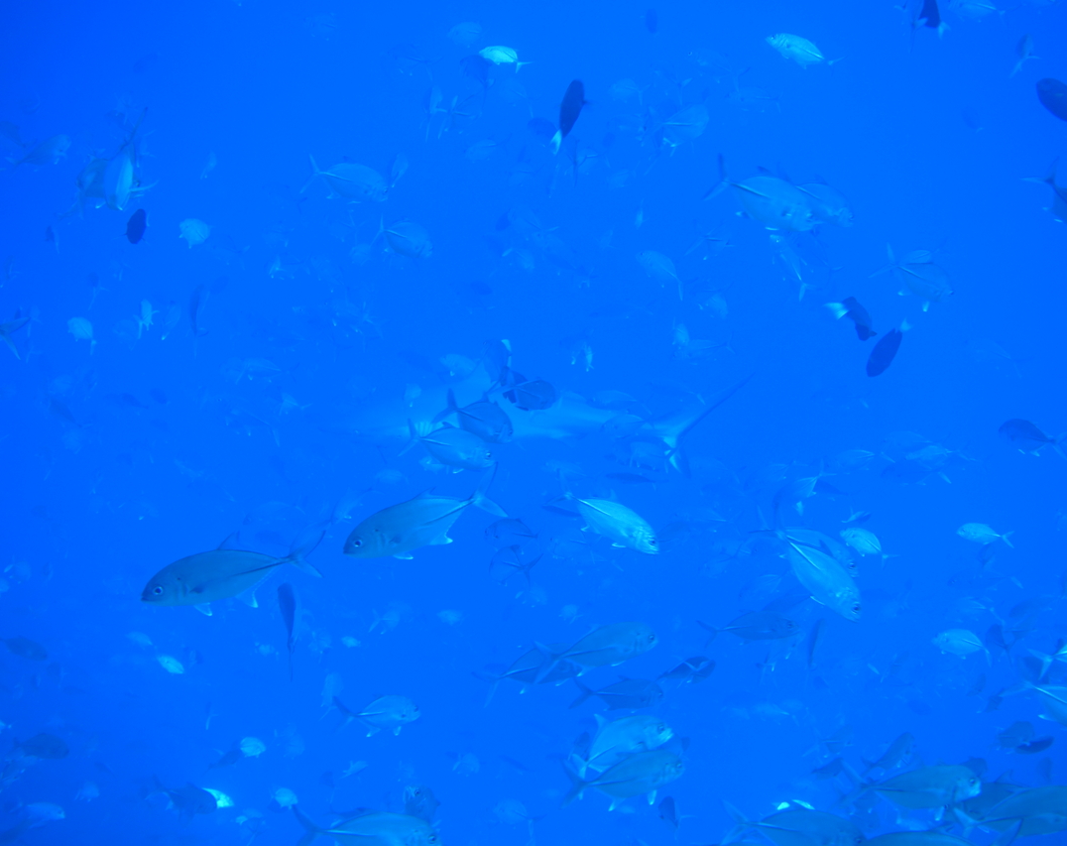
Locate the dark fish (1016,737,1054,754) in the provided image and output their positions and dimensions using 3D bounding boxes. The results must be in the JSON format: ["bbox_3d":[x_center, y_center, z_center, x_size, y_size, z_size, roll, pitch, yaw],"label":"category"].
[{"bbox_3d":[2.777,1.789,13.500,0.280,0.130,0.070,-8,4,-25],"label":"dark fish"}]

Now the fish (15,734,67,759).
[{"bbox_3d":[-2.874,1.887,14.200,0.080,0.170,0.480,0,-14,41],"label":"fish"}]

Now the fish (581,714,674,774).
[{"bbox_3d":[0.362,1.228,9.300,0.440,0.165,0.075,-17,-1,33],"label":"fish"}]

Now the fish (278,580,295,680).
[{"bbox_3d":[-0.912,0.770,9.000,0.070,0.440,0.160,-1,-41,-4],"label":"fish"}]

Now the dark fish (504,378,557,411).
[{"bbox_3d":[-0.012,-0.135,11.400,0.080,0.170,0.480,0,-8,37],"label":"dark fish"}]

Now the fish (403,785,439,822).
[{"bbox_3d":[-0.504,1.727,11.000,0.080,0.170,0.480,0,-22,31],"label":"fish"}]

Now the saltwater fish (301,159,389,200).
[{"bbox_3d":[-0.807,-1.032,10.500,0.080,0.185,0.520,0,-9,43],"label":"saltwater fish"}]

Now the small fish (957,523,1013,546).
[{"bbox_3d":[2.971,0.737,16.000,0.460,0.155,0.070,6,0,-4],"label":"small fish"}]

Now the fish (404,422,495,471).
[{"bbox_3d":[-0.342,0.092,9.800,0.450,0.170,0.075,16,1,-28],"label":"fish"}]

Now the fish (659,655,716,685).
[{"bbox_3d":[0.688,1.117,11.000,0.430,0.160,0.080,-12,8,-40],"label":"fish"}]

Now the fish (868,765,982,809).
[{"bbox_3d":[1.310,1.253,8.400,0.520,0.185,0.080,4,-1,-9],"label":"fish"}]

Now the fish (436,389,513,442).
[{"bbox_3d":[-0.252,-0.030,10.400,0.080,0.170,0.480,0,-13,41],"label":"fish"}]

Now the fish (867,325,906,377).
[{"bbox_3d":[1.163,-0.235,8.000,0.050,0.250,0.110,11,-29,49],"label":"fish"}]

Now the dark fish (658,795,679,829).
[{"bbox_3d":[0.663,1.923,12.000,0.065,0.140,0.330,-3,31,-19],"label":"dark fish"}]

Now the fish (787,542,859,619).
[{"bbox_3d":[0.971,0.514,8.400,0.520,0.185,0.080,47,-18,-18],"label":"fish"}]

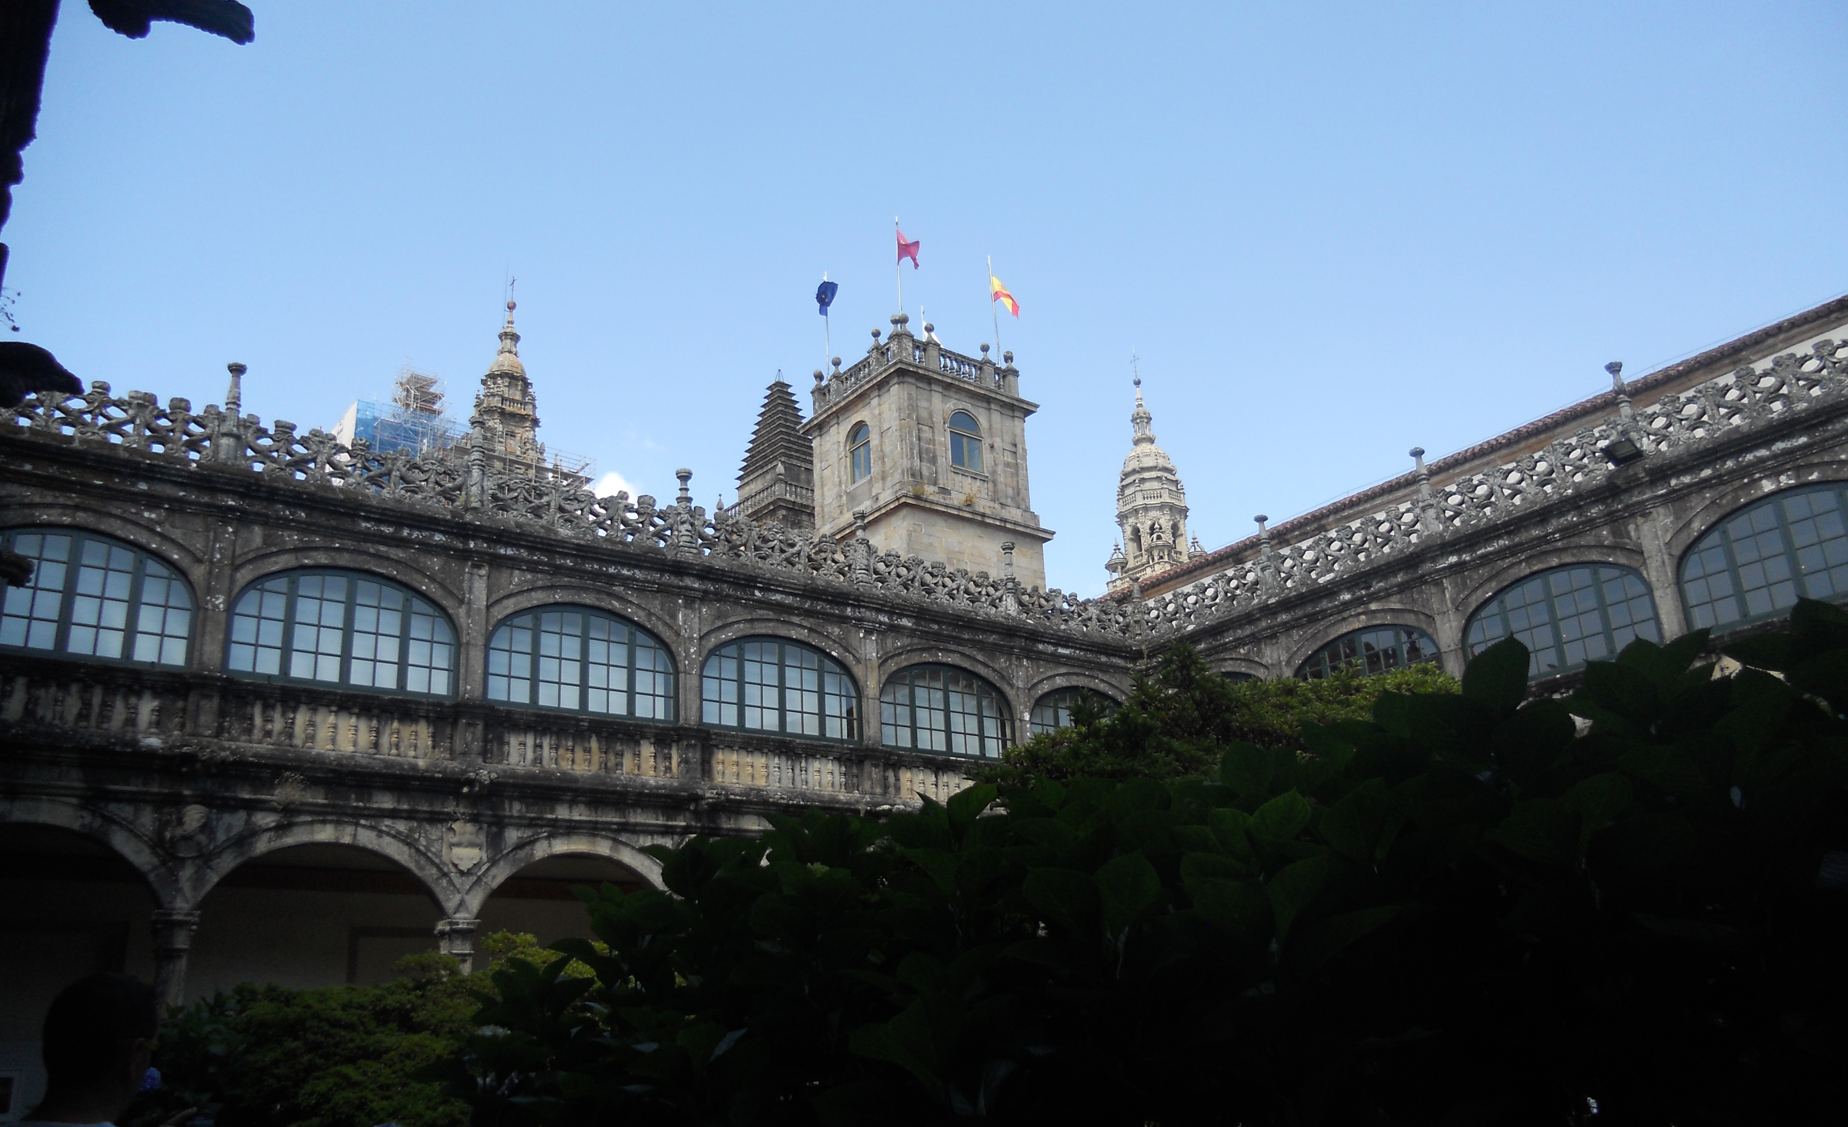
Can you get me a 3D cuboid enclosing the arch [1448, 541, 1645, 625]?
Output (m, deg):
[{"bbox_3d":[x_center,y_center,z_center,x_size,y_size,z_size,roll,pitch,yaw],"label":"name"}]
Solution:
[{"bbox_3d":[10.315,0.241,24.026,0.450,0.758,3.478,11,-24,-35],"label":"arch"}]

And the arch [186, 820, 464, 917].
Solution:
[{"bbox_3d":[-8.039,4.091,19.379,3.528,1.224,0.500,12,-24,-36],"label":"arch"}]

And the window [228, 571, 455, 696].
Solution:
[{"bbox_3d":[-8.162,0.959,20.433,3.186,1.739,0.250,12,-24,-36],"label":"window"}]

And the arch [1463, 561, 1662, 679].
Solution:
[{"bbox_3d":[10.088,0.916,22.961,0.250,1.699,3.288,11,-23,-34],"label":"arch"}]

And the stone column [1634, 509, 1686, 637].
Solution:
[{"bbox_3d":[11.468,0.211,22.411,0.320,2.257,0.370,11,-24,-35],"label":"stone column"}]

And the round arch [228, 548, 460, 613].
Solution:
[{"bbox_3d":[-8.468,0.188,21.492,3.386,0.807,0.450,11,-24,-35],"label":"round arch"}]

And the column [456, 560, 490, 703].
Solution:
[{"bbox_3d":[-6.734,1.042,21.502,0.396,2.160,0.300,12,-24,-36],"label":"column"}]

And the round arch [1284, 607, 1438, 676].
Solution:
[{"bbox_3d":[7.891,1.476,25.979,0.400,1.170,3.472,11,-23,-34],"label":"round arch"}]

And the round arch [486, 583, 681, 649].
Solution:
[{"bbox_3d":[-5.485,0.783,23.615,3.367,0.840,0.450,11,-24,-35],"label":"round arch"}]

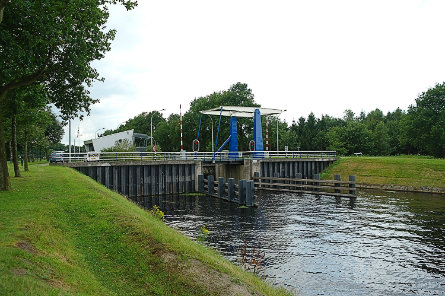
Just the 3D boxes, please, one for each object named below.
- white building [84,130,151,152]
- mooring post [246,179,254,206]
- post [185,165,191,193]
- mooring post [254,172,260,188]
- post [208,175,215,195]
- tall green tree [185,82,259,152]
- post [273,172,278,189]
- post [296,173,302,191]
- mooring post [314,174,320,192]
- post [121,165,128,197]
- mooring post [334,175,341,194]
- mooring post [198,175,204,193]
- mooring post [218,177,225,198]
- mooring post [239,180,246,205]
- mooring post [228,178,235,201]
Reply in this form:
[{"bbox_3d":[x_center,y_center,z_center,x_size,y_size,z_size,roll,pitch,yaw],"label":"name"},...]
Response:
[{"bbox_3d":[-19.600,-0.660,62.700,11.200,4.900,5.800,0,0,22],"label":"white building"},{"bbox_3d":[2.760,4.470,33.100,0.620,2.450,0.620,0,0,-24],"label":"mooring post"},{"bbox_3d":[-4.490,3.940,42.800,0.720,3.500,0.550,0,0,-22],"label":"post"},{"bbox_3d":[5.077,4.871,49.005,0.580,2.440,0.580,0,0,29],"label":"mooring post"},{"bbox_3d":[-1.360,4.530,40.600,0.600,2.360,0.600,0,0,-24],"label":"post"},{"bbox_3d":[-0.200,-6.270,73.000,16.000,16.100,13.500,0,0,0],"label":"tall green tree"},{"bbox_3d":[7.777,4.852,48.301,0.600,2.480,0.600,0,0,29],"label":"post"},{"bbox_3d":[9.830,4.550,42.700,0.620,2.340,0.620,0,0,33],"label":"post"},{"bbox_3d":[11.730,4.540,41.300,0.620,2.340,0.620,0,0,33],"label":"mooring post"},{"bbox_3d":[-12.120,4.147,41.288,0.750,3.870,0.420,0,0,-26],"label":"post"},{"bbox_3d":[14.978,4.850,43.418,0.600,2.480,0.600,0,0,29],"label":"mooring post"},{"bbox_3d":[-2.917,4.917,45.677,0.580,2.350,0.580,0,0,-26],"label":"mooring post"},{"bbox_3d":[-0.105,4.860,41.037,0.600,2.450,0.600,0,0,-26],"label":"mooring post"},{"bbox_3d":[2.227,4.799,36.582,0.650,2.560,0.620,0,0,-26],"label":"mooring post"},{"bbox_3d":[1.000,4.500,36.100,0.600,2.400,0.600,0,0,-24],"label":"mooring post"}]

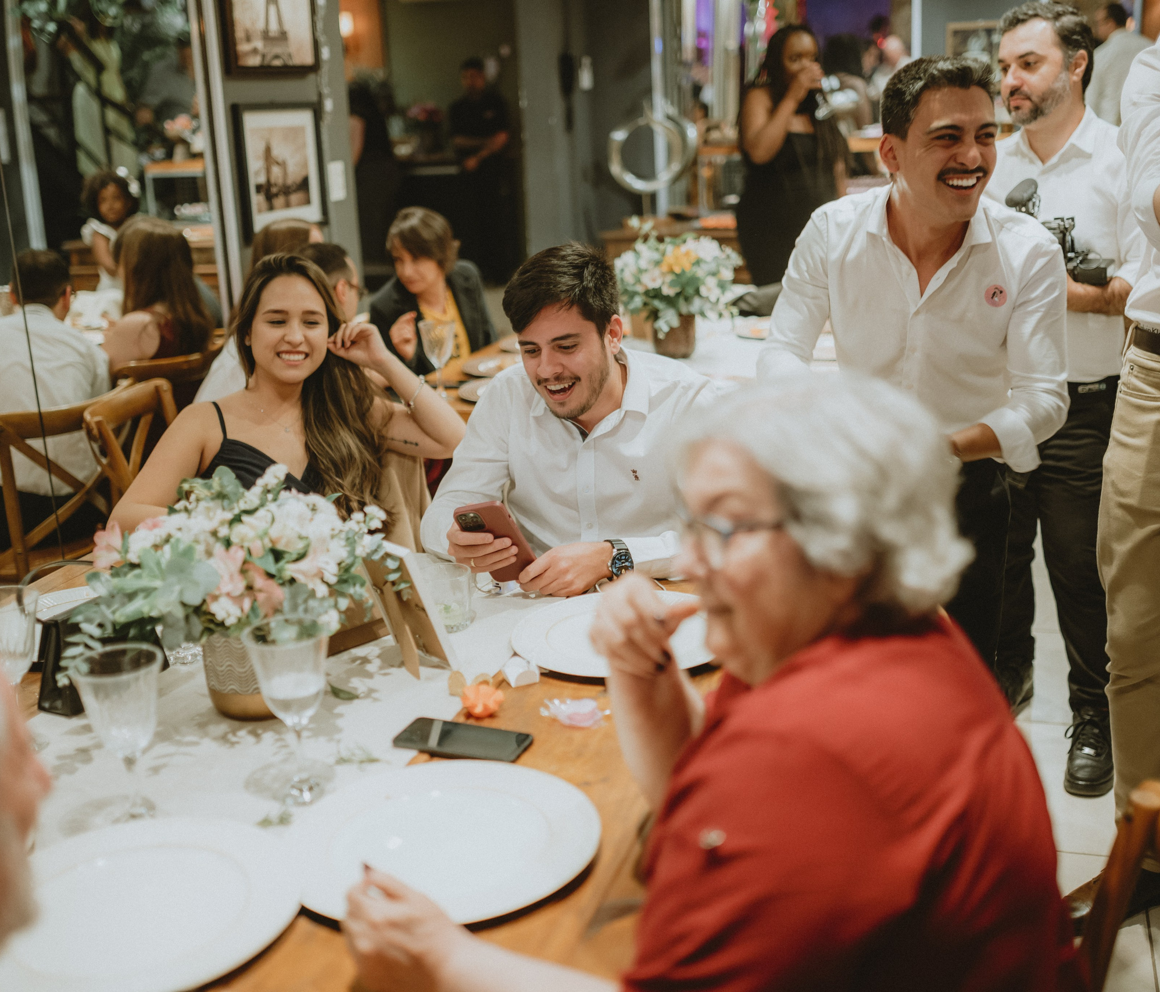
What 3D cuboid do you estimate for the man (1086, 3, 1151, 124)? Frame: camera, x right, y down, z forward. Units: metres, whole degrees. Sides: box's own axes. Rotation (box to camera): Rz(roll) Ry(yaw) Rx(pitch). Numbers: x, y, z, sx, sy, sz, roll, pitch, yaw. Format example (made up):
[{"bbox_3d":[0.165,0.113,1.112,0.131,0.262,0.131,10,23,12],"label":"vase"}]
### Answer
[{"bbox_3d":[2.408,-1.329,6.666,0.420,1.760,0.500,4,17,23],"label":"man"}]

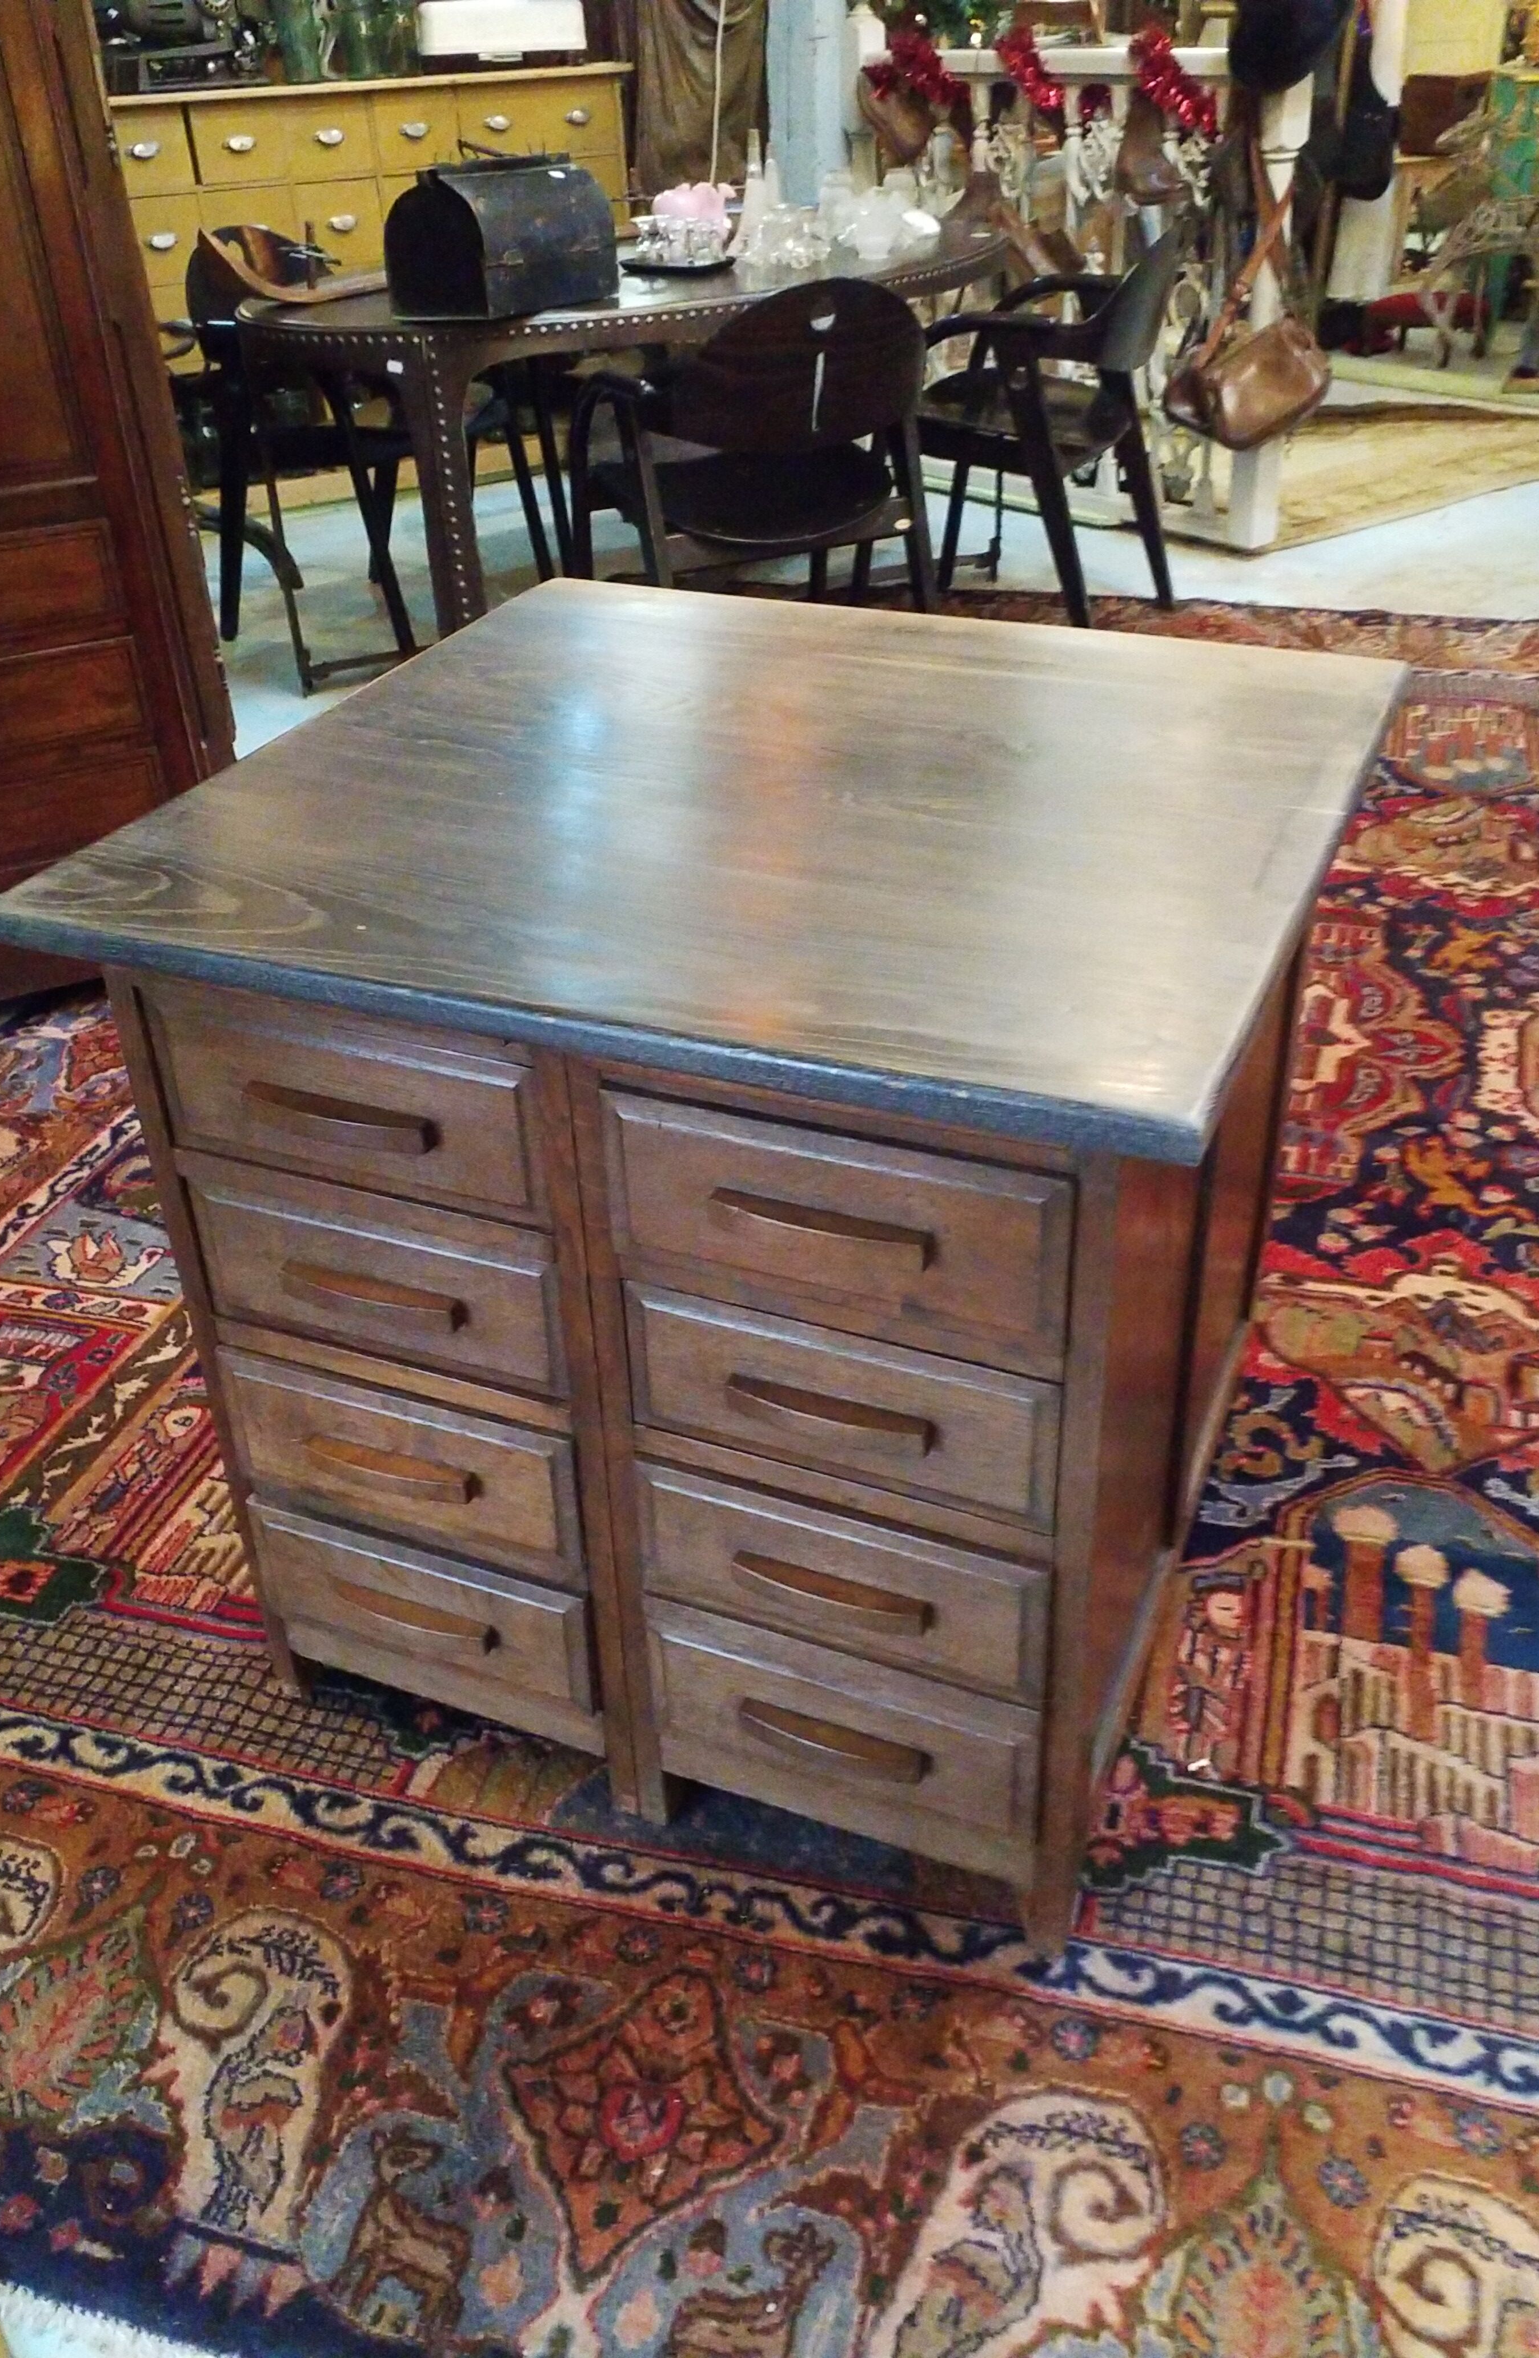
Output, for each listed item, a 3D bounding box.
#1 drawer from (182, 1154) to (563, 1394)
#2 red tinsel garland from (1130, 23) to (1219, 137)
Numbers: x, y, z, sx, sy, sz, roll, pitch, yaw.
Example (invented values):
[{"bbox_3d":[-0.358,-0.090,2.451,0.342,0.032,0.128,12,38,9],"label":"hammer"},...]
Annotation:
[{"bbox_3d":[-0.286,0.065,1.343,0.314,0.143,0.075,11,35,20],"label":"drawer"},{"bbox_3d":[1.021,-2.775,4.645,0.150,0.232,0.272,-22,37,-28],"label":"red tinsel garland"}]

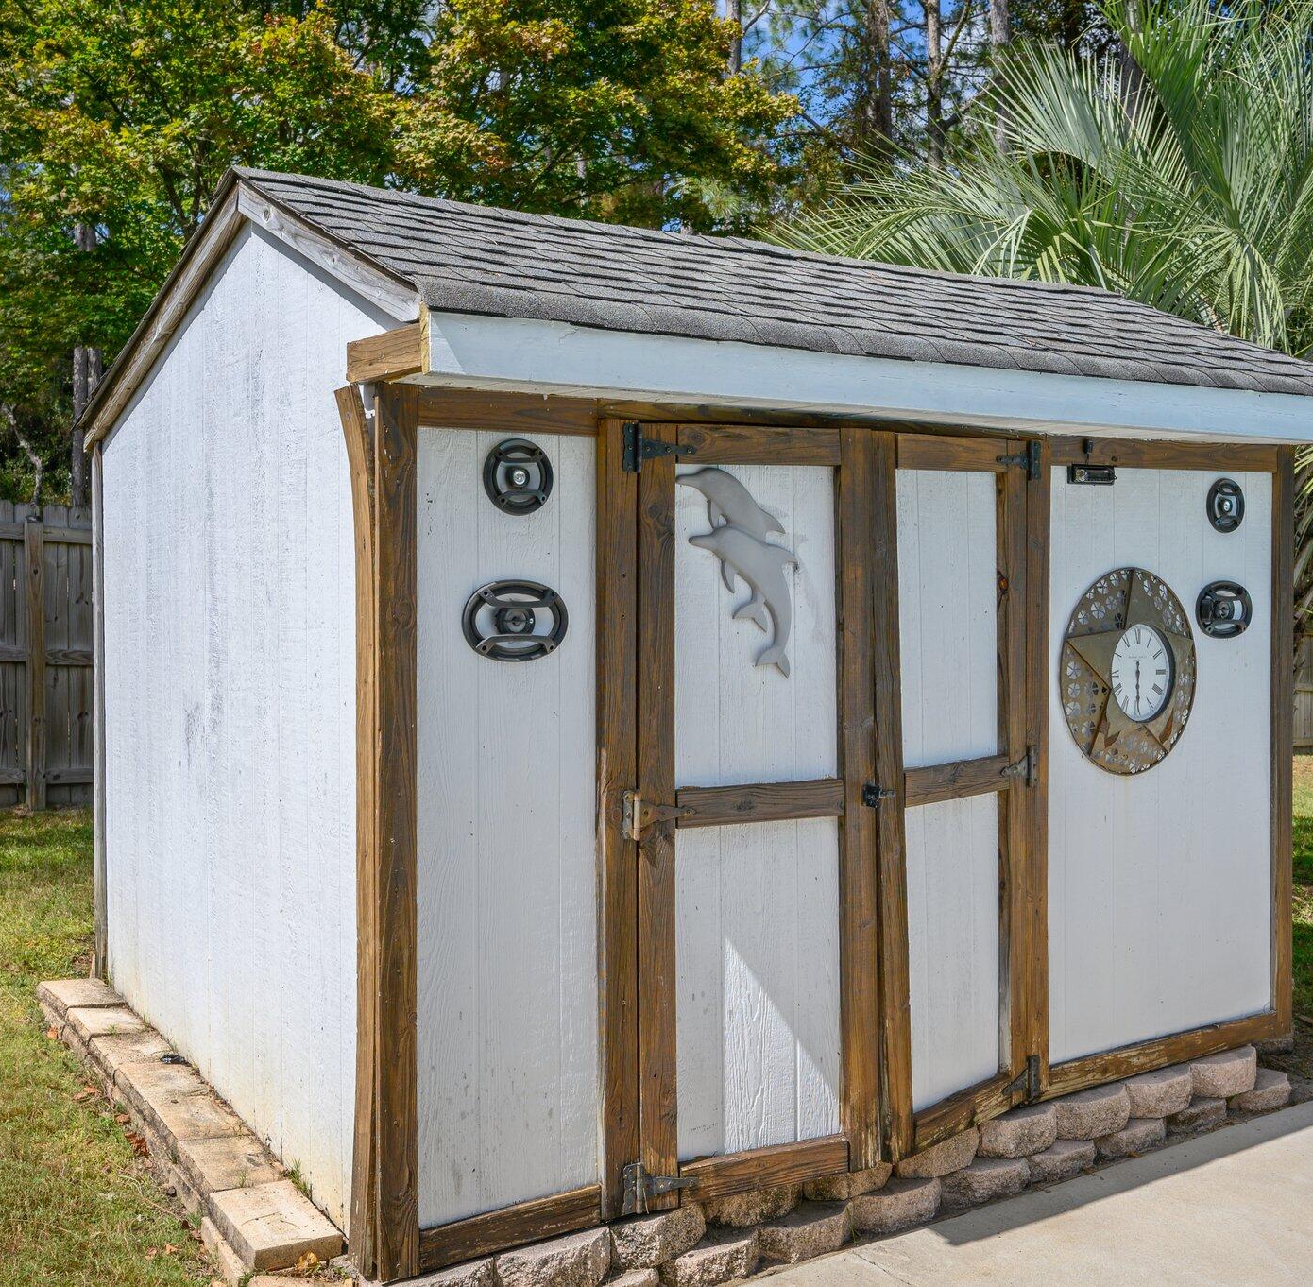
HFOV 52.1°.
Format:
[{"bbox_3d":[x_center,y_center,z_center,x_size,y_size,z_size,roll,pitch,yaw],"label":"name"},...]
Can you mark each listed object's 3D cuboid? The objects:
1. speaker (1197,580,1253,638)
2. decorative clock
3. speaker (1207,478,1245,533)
[{"bbox_3d":[1.720,-0.103,4.063,0.238,0.174,0.042,-1,2,-29],"label":"speaker"},{"bbox_3d":[1.360,0.078,3.866,0.574,0.590,0.042,-1,2,-29],"label":"decorative clock"},{"bbox_3d":[1.720,-0.415,4.052,0.165,0.170,0.040,-1,2,-29],"label":"speaker"}]

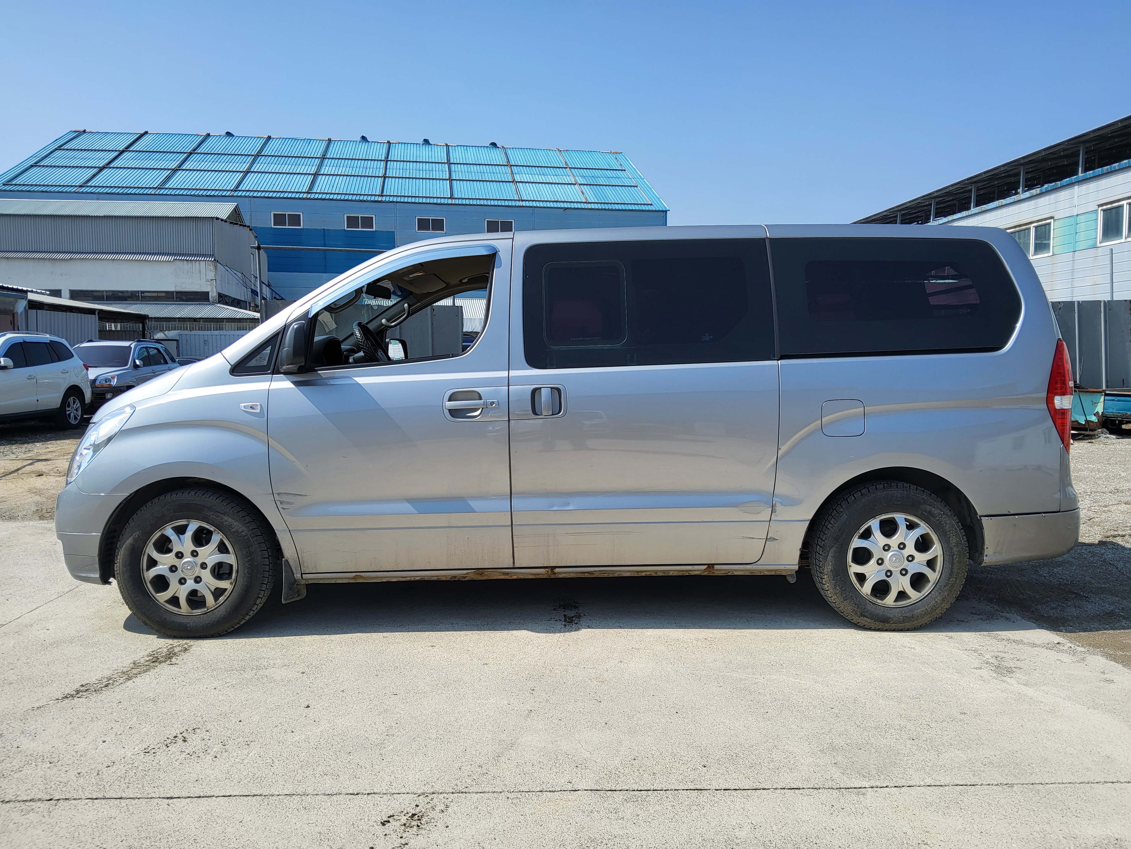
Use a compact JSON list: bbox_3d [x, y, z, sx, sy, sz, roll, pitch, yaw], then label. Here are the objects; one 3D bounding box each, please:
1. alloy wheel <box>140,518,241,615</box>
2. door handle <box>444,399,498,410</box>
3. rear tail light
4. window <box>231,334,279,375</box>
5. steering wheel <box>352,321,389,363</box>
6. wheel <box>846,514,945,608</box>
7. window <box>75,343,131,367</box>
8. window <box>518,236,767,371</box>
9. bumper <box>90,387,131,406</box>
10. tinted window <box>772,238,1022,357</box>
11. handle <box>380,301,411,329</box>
[{"bbox_3d":[-1.702,0.640,3.922,0.440,0.440,0.170,-1,5,0],"label":"alloy wheel"},{"bbox_3d":[-0.414,-0.089,3.760,0.240,0.043,0.050,-2,3,0],"label":"door handle"},{"bbox_3d":[2.257,-0.134,3.922,0.160,0.530,0.210,-5,0,0],"label":"rear tail light"},{"bbox_3d":[-1.421,-0.317,3.886,0.225,0.200,0.030,0,-11,10],"label":"window"},{"bbox_3d":[-0.967,-0.342,4.306,0.120,0.390,0.390,-30,4,2],"label":"steering wheel"},{"bbox_3d":[1.496,0.609,3.930,0.440,0.440,0.170,-1,5,0],"label":"wheel"},{"bbox_3d":[-9.960,-1.453,18.067,1.400,0.120,0.820,-1,38,-8],"label":"window"},{"bbox_3d":[0.380,-0.547,3.821,1.120,0.590,0.050,-1,-9,0],"label":"window"},{"bbox_3d":[-9.773,-0.469,16.885,1.800,0.500,0.570,-1,5,-8],"label":"bumper"},{"bbox_3d":[1.479,-0.577,3.832,1.130,0.570,0.060,-1,-9,-2],"label":"tinted window"},{"bbox_3d":[-1.058,-0.681,5.342,0.230,0.075,0.035,-34,-33,5],"label":"handle"}]

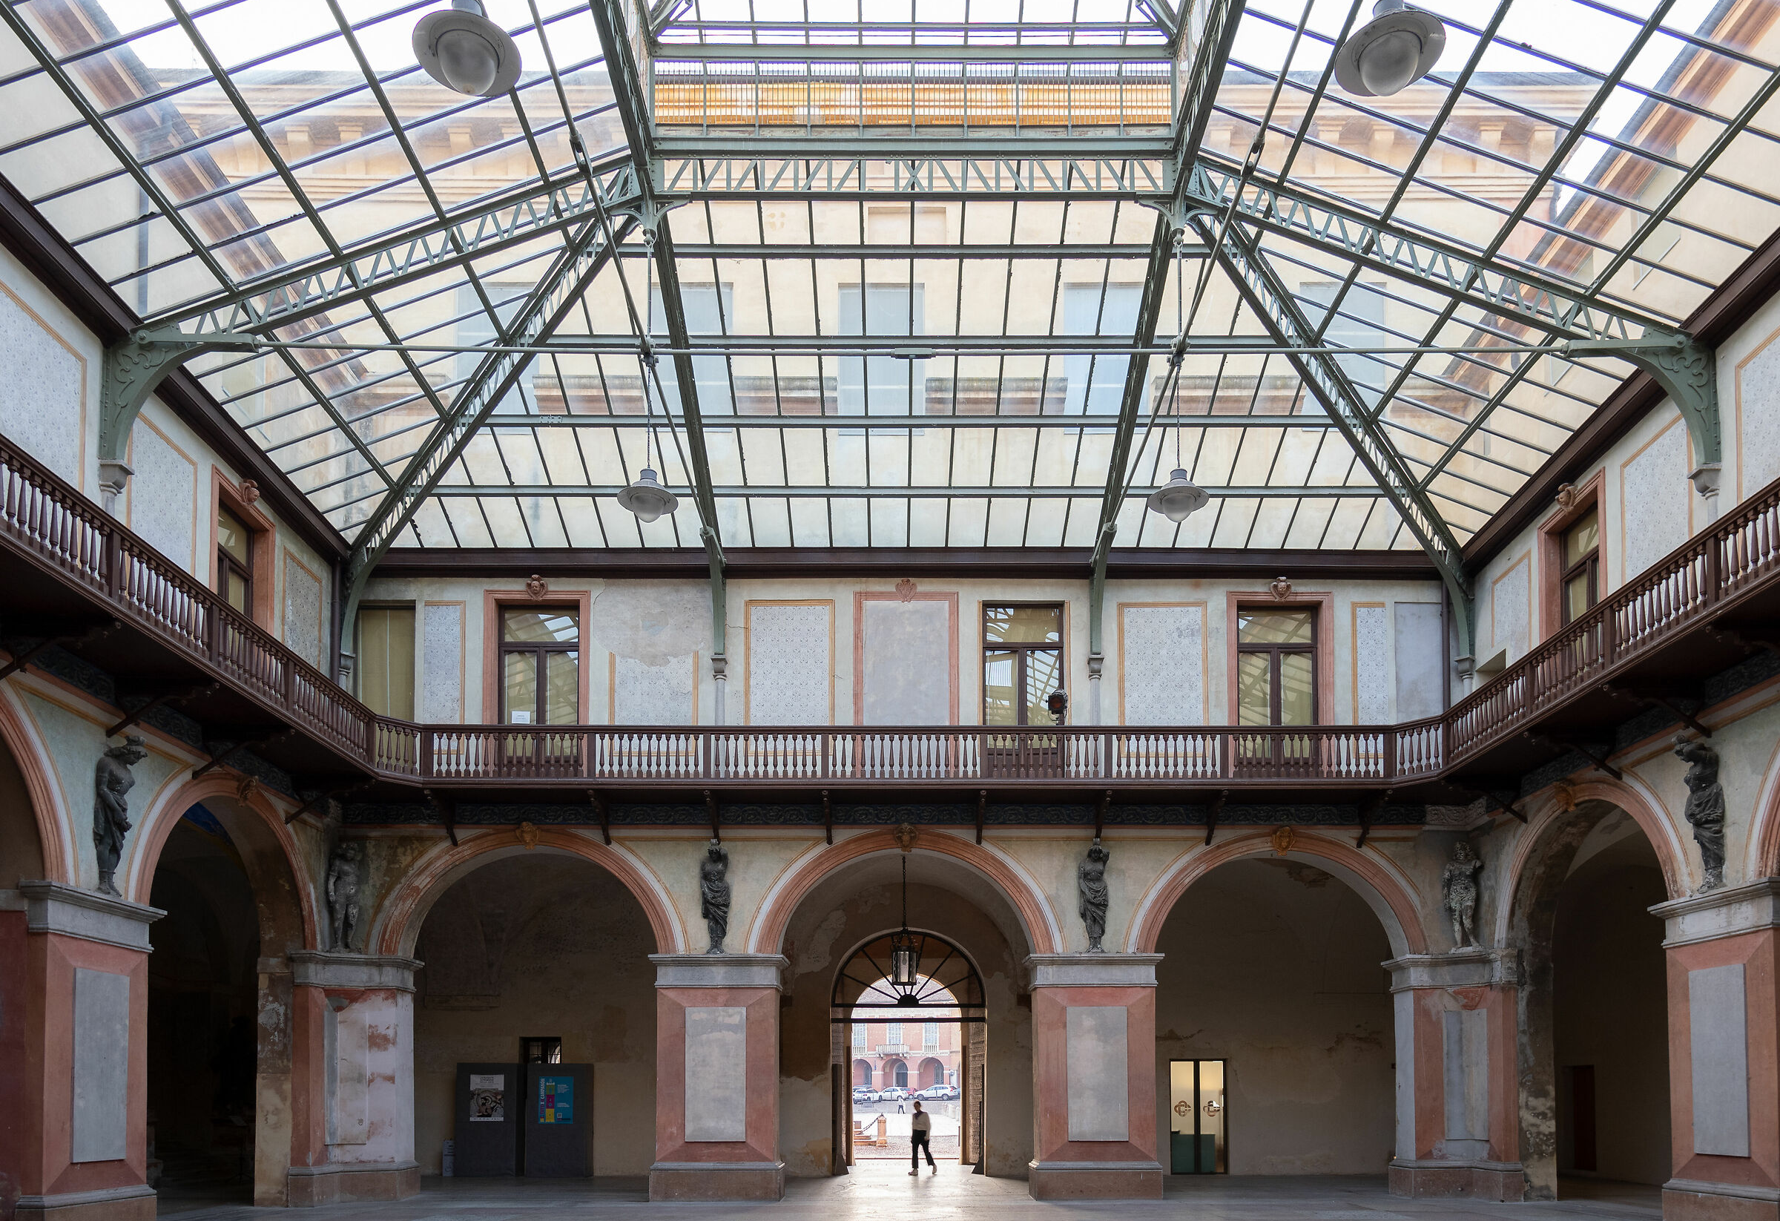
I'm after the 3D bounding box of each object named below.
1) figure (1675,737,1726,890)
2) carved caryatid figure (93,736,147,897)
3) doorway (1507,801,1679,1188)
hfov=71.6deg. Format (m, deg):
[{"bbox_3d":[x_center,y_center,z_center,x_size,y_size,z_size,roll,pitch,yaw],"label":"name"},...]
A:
[{"bbox_3d":[9.459,2.369,14.400,0.420,1.800,0.500,0,-8,0],"label":"figure"},{"bbox_3d":[-9.050,2.420,14.520,0.500,1.900,0.600,-1,-3,14],"label":"carved caryatid figure"},{"bbox_3d":[10.500,5.800,18.200,0.900,5.800,4.000,0,-3,0],"label":"doorway"}]

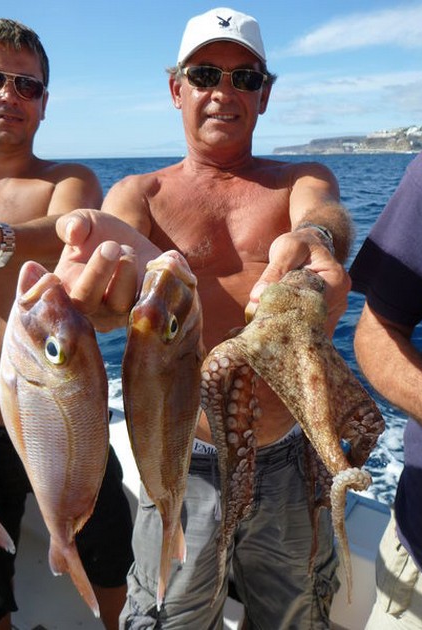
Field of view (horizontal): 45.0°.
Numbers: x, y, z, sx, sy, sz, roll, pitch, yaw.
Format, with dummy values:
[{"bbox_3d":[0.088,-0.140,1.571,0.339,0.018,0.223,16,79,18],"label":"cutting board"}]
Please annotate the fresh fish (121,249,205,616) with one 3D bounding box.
[{"bbox_3d":[-0.044,0.122,0.483,0.060,0.365,0.110,7,14,22],"label":"fresh fish"}]

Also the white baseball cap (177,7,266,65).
[{"bbox_3d":[0.020,-0.492,0.905,0.175,0.125,0.265,-2,17,-3],"label":"white baseball cap"}]

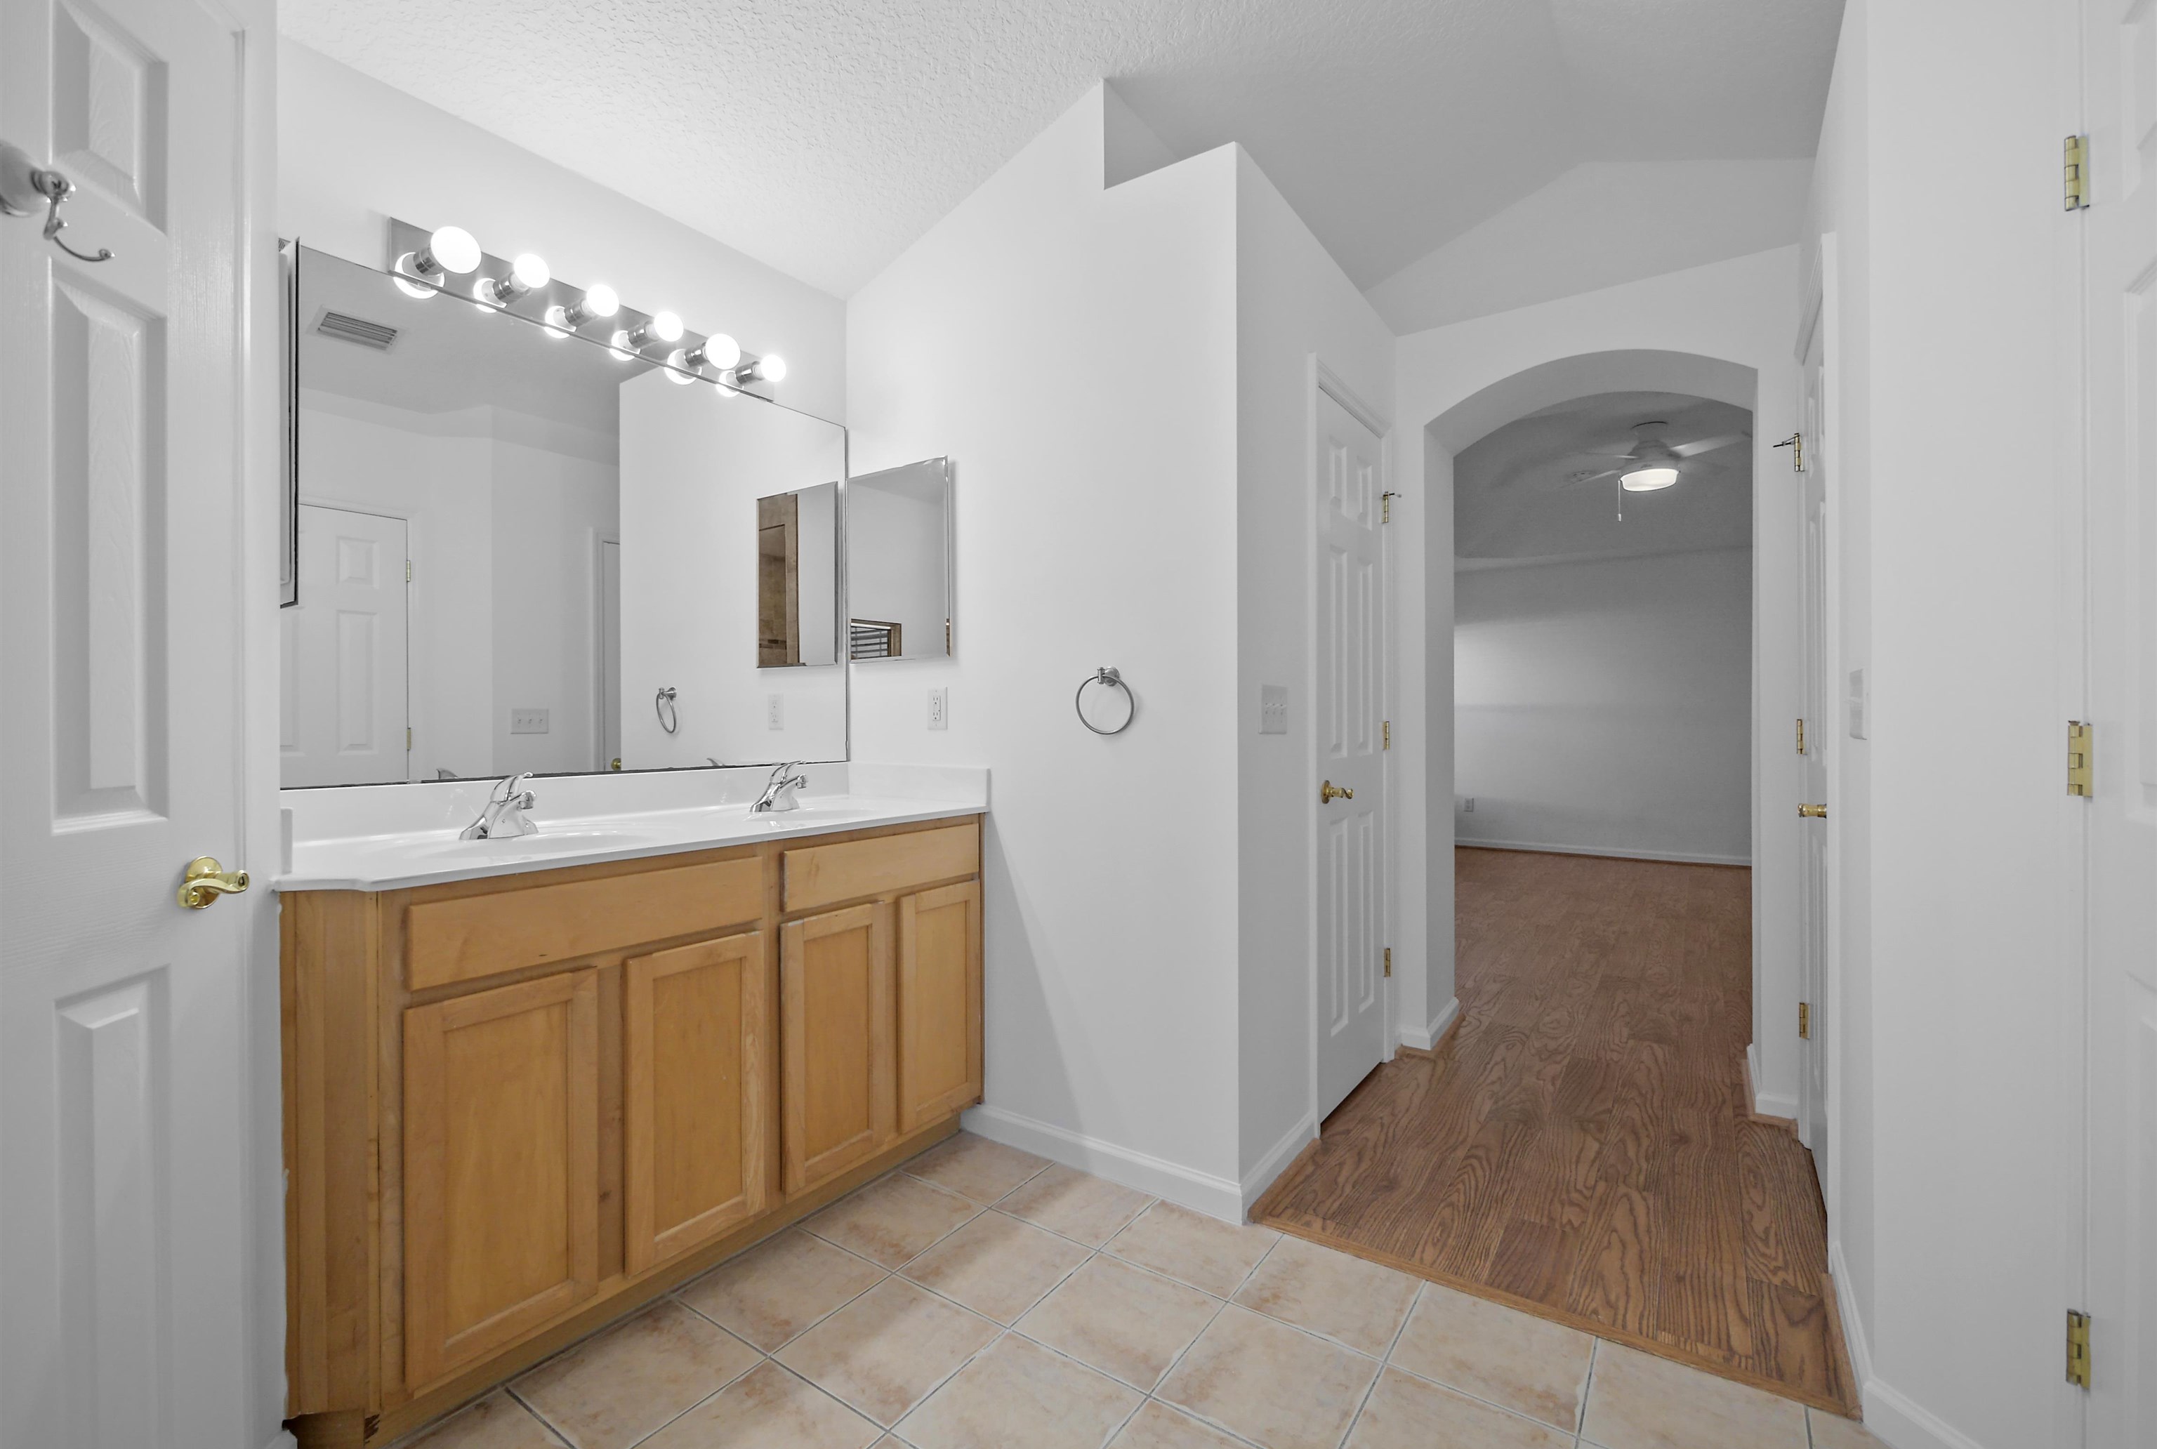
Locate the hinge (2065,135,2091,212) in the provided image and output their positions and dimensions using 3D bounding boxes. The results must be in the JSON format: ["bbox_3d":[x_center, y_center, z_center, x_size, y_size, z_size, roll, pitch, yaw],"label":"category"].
[{"bbox_3d":[1.294,-0.715,1.130,0.015,0.090,0.027,0,0,-12],"label":"hinge"}]

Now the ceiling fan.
[{"bbox_3d":[3.246,-1.516,4.950,1.280,0.380,1.280,0,0,34],"label":"ceiling fan"}]

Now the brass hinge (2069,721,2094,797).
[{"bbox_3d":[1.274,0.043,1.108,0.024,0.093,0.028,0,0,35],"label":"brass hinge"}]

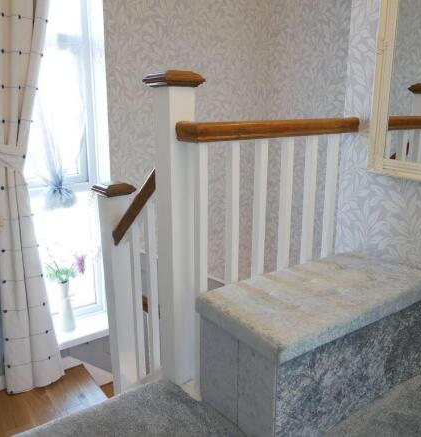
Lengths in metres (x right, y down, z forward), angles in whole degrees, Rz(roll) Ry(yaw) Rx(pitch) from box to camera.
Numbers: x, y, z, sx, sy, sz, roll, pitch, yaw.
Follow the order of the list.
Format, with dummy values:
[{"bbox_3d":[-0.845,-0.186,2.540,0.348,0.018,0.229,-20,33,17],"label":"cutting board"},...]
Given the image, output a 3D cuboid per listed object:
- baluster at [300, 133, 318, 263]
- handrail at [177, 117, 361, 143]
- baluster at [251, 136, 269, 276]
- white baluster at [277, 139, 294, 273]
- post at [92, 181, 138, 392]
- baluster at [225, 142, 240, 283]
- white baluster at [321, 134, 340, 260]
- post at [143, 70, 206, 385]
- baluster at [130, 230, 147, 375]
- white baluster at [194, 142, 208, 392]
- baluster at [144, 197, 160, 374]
[{"bbox_3d":[0.383,0.107,1.746,0.031,0.860,0.031,-10,17,-35],"label":"baluster"},{"bbox_3d":[0.243,-0.315,1.536,0.782,0.060,0.117,-10,17,-35],"label":"handrail"},{"bbox_3d":[0.177,0.145,1.597,0.031,0.860,0.031,-10,17,-35],"label":"baluster"},{"bbox_3d":[0.280,0.126,1.672,0.031,0.860,0.031,-10,17,-35],"label":"white baluster"},{"bbox_3d":[-0.406,0.347,1.979,0.137,1.022,0.137,-10,17,-35],"label":"post"},{"bbox_3d":[0.074,0.163,1.523,0.031,0.860,0.031,-10,17,-35],"label":"baluster"},{"bbox_3d":[0.486,0.088,1.821,0.031,0.860,0.031,-10,17,-35],"label":"white baluster"},{"bbox_3d":[-0.115,0.062,1.489,0.141,1.064,0.141,-10,17,-35],"label":"post"},{"bbox_3d":[-0.298,0.352,1.815,0.031,0.712,0.031,-10,17,-35],"label":"baluster"},{"bbox_3d":[-0.029,0.182,1.448,0.031,0.860,0.031,-10,17,-35],"label":"white baluster"},{"bbox_3d":[-0.222,0.256,1.685,0.031,0.703,0.031,-10,17,-35],"label":"baluster"}]

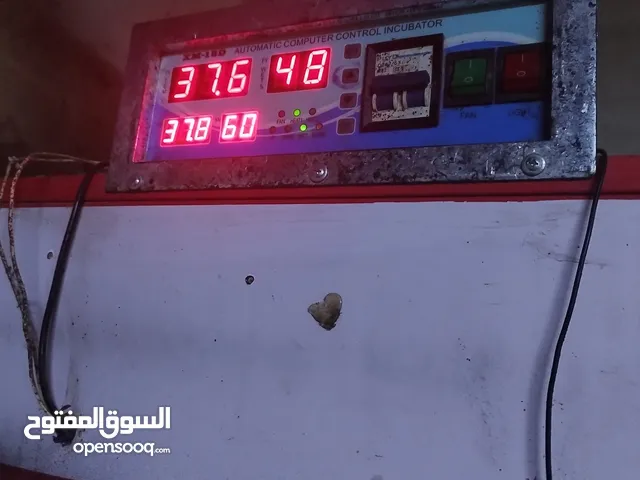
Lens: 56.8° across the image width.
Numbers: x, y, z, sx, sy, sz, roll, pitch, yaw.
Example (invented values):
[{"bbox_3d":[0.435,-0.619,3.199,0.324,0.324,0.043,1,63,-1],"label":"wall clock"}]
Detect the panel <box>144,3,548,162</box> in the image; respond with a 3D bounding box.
[{"bbox_3d":[0.006,-0.084,0.351,0.247,0.078,0.030,1,-12,23],"label":"panel"}]

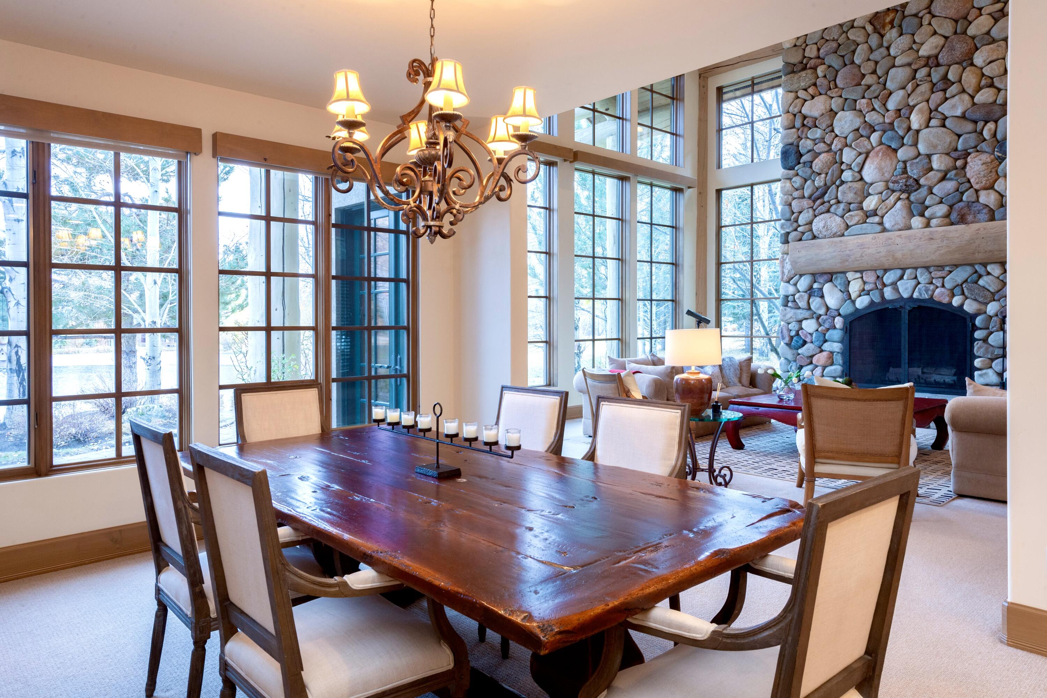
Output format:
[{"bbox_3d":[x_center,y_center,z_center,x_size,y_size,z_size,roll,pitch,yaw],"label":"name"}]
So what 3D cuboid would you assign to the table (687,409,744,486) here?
[{"bbox_3d":[1.344,0.803,5.236,0.595,0.625,0.595,-2,3,-42],"label":"table"}]

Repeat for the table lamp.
[{"bbox_3d":[1.334,0.181,5.500,0.455,0.710,0.455,-1,2,0],"label":"table lamp"}]

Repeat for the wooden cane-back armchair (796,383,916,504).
[{"bbox_3d":[2.375,0.664,5.022,0.770,0.860,0.730,0,2,23],"label":"wooden cane-back armchair"}]

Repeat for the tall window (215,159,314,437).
[{"bbox_3d":[-1.664,-0.272,4.544,0.700,1.800,0.100,-2,3,-43],"label":"tall window"}]

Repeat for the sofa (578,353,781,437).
[{"bbox_3d":[1.946,0.562,8.653,2.779,0.853,1.092,-2,3,-42],"label":"sofa"}]

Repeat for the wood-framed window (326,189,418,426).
[{"bbox_3d":[-1.100,-0.285,5.053,0.730,1.800,0.120,-2,3,-43],"label":"wood-framed window"}]

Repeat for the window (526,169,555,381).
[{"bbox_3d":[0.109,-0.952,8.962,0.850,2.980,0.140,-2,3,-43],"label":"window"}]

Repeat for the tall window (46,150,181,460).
[{"bbox_3d":[-2.301,-0.252,3.979,0.685,1.816,0.079,-2,3,-42],"label":"tall window"}]

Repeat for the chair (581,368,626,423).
[{"bbox_3d":[1.079,0.633,6.510,0.754,0.873,0.695,-1,2,-19],"label":"chair"}]

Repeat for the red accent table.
[{"bbox_3d":[3.134,0.777,7.036,1.600,0.480,1.560,-2,3,-43],"label":"red accent table"}]

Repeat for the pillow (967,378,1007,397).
[{"bbox_3d":[3.658,0.432,5.304,0.170,0.460,0.520,-26,18,-39],"label":"pillow"}]

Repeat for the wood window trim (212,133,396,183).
[{"bbox_3d":[-1.315,-1.223,4.633,1.409,0.154,0.089,-2,3,-42],"label":"wood window trim"}]

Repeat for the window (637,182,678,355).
[{"bbox_3d":[2.077,-1.057,10.830,1.171,2.898,0.129,-2,3,-42],"label":"window"}]

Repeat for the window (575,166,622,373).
[{"bbox_3d":[1.072,-0.983,9.865,1.100,2.930,0.120,-2,3,-43],"label":"window"}]

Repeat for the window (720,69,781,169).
[{"bbox_3d":[3.514,-3.530,10.793,0.120,1.330,1.170,-2,3,-43],"label":"window"}]

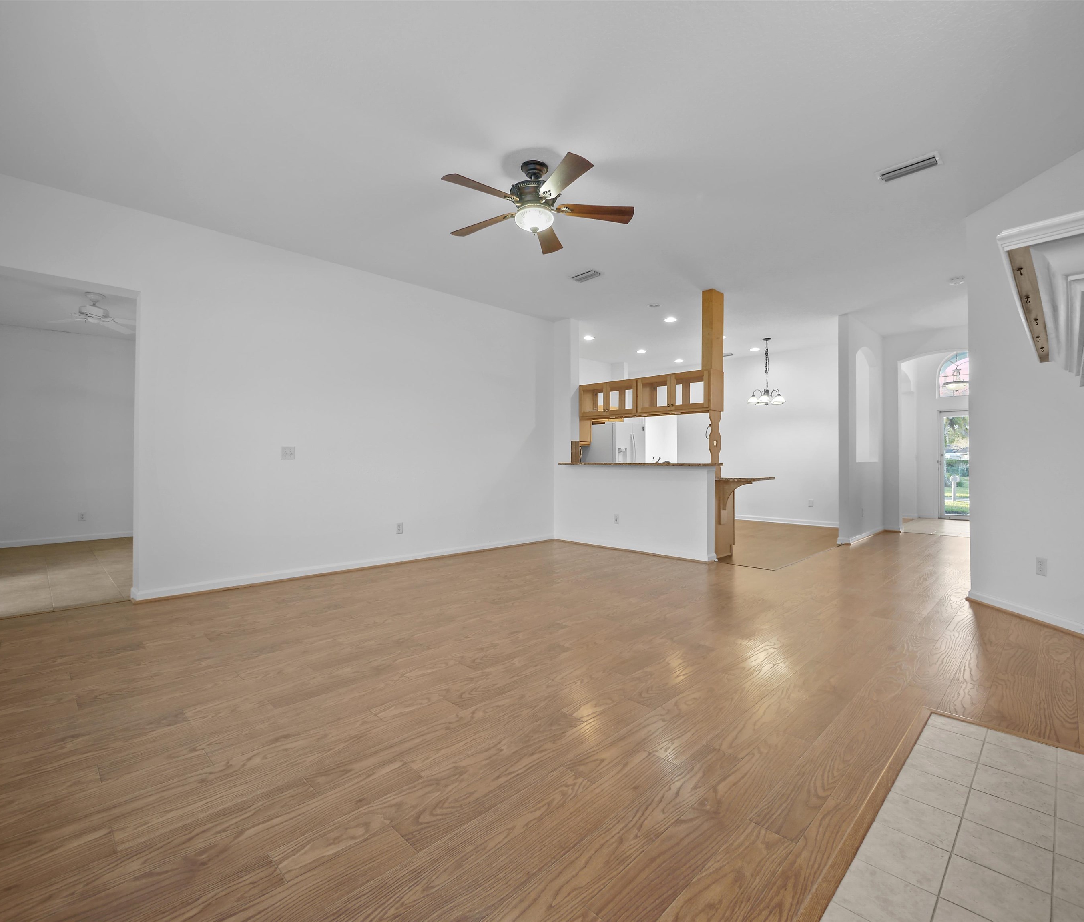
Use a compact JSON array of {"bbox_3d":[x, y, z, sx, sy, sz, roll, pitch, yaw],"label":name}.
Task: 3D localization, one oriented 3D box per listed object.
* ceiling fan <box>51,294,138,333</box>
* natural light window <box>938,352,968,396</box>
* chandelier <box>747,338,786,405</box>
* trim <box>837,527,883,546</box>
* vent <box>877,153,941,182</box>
[{"bbox_3d":[-4.670,-1.585,5.200,1.280,0.300,1.280,0,0,-45],"label":"ceiling fan"},{"bbox_3d":[7.860,-1.640,9.130,0.950,0.870,0.100,0,0,45],"label":"natural light window"},{"bbox_3d":[3.630,-1.435,8.020,0.620,1.070,0.610,0,0,45],"label":"chandelier"},{"bbox_3d":[4.650,1.052,7.180,1.950,0.088,0.140,0,0,-45],"label":"trim"},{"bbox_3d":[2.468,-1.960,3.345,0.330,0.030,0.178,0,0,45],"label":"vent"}]

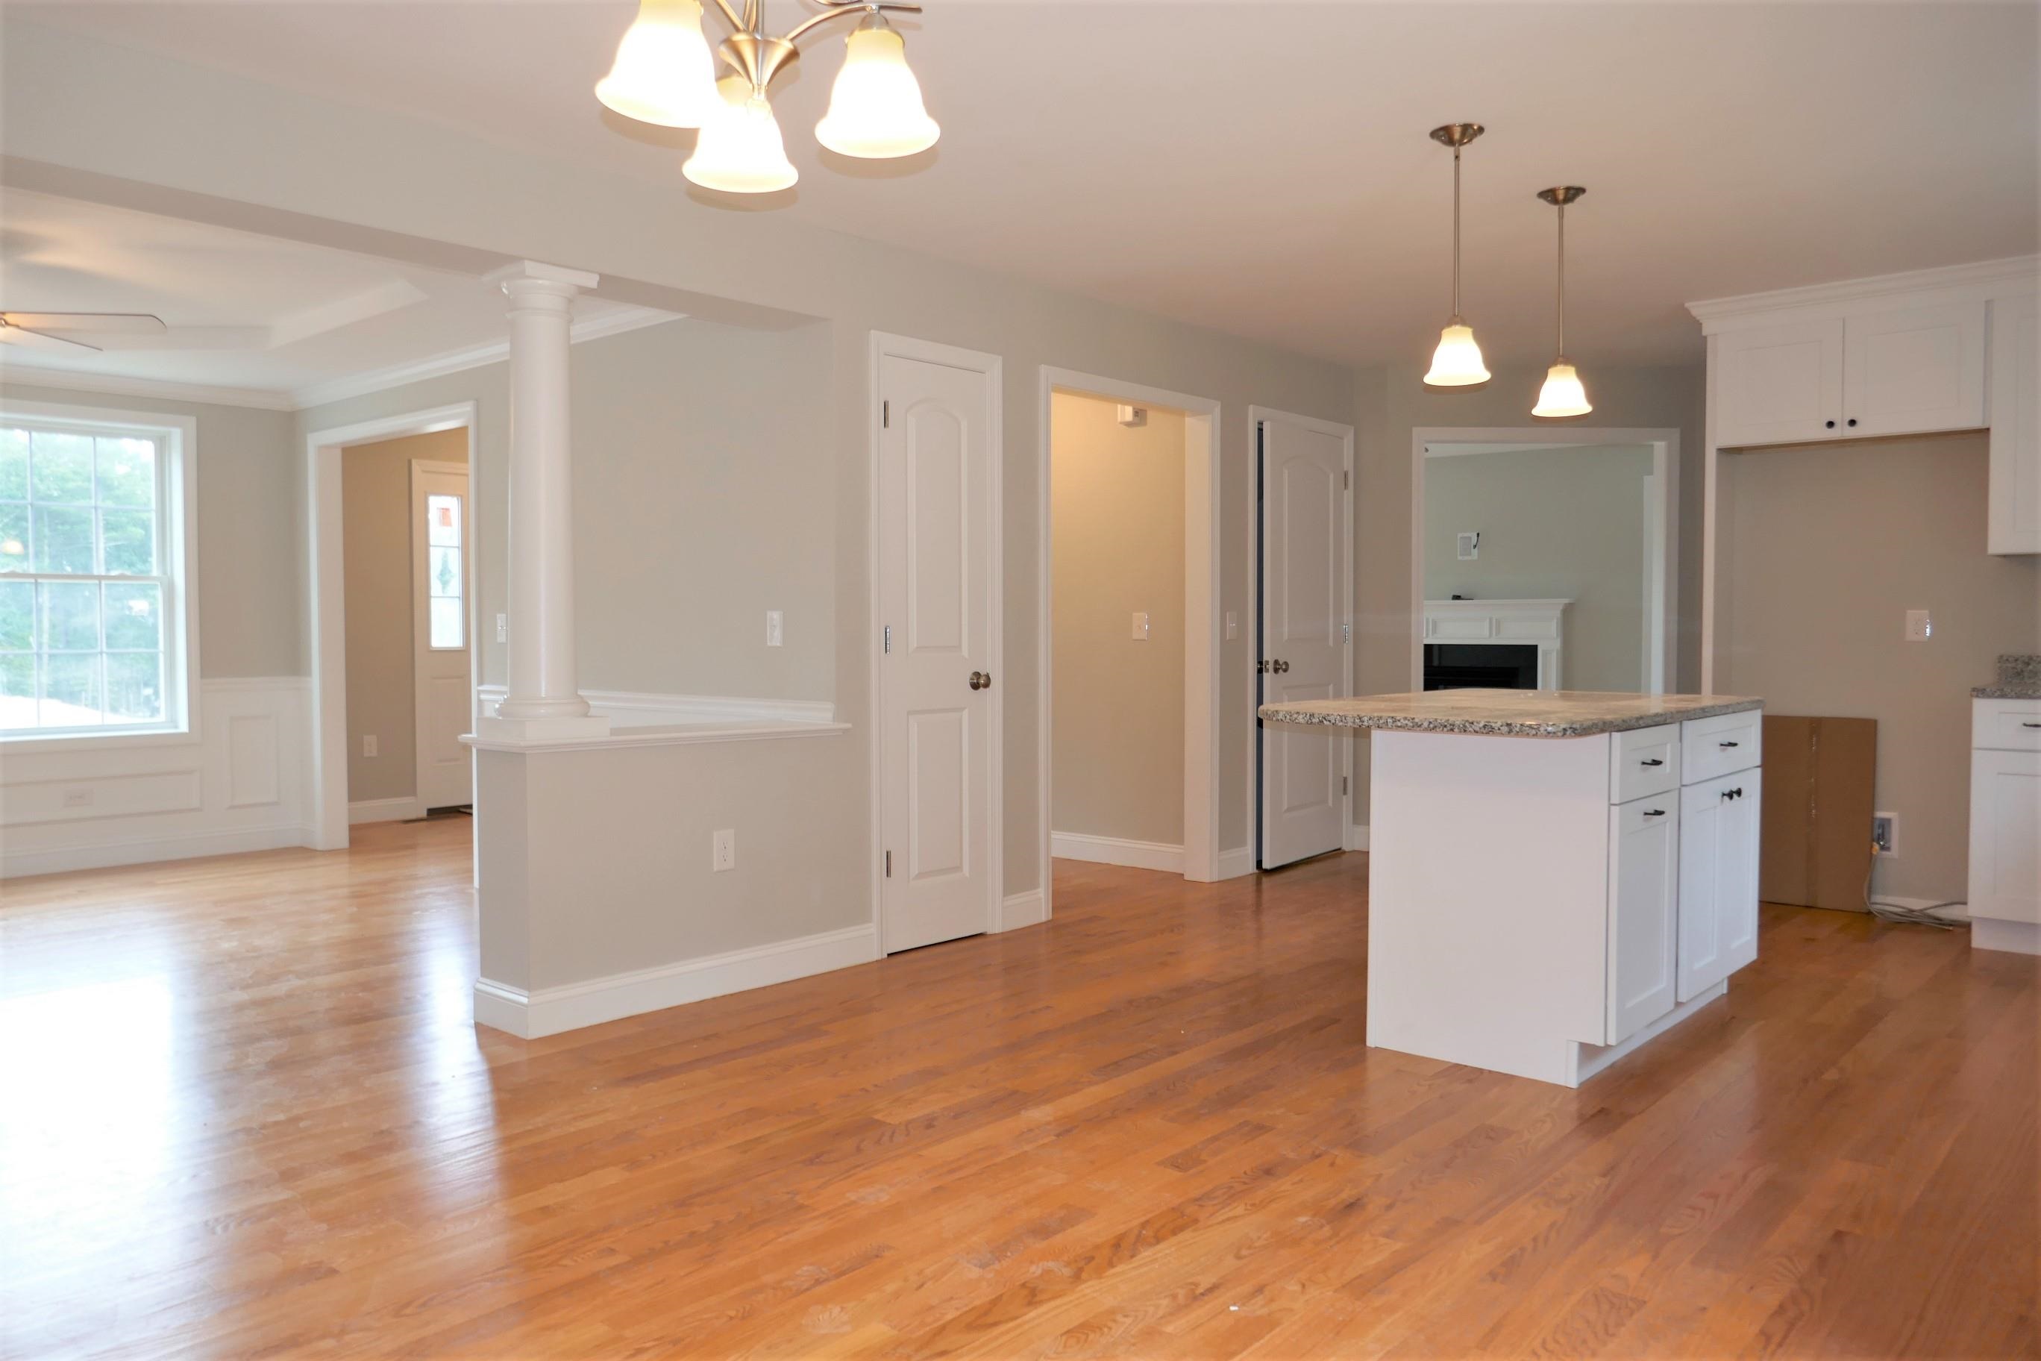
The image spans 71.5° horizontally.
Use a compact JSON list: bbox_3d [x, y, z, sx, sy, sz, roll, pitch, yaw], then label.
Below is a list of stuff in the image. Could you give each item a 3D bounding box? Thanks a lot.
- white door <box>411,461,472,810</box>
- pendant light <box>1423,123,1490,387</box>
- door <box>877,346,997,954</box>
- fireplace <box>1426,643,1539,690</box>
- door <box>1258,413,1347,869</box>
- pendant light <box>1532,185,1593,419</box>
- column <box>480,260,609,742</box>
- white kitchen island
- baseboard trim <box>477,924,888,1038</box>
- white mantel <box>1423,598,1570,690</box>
[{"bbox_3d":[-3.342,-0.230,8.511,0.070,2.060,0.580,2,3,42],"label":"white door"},{"bbox_3d":[1.159,-1.125,3.763,0.180,0.648,0.180,2,3,42],"label":"pendant light"},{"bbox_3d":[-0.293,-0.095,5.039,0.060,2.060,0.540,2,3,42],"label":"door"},{"bbox_3d":[3.473,0.204,11.076,1.220,0.965,0.300,2,3,42],"label":"fireplace"},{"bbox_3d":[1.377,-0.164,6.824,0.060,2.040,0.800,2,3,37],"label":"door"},{"bbox_3d":[1.634,-1.144,4.290,0.180,0.655,0.180,2,3,42],"label":"pendant light"},{"bbox_3d":[-1.355,-0.492,4.009,0.255,1.285,0.255,2,3,42],"label":"column"},{"bbox_3d":[1.446,0.516,4.036,0.880,0.914,1.580,2,3,42],"label":"white kitchen island"},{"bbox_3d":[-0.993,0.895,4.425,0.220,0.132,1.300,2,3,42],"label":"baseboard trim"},{"bbox_3d":[3.409,0.037,10.999,1.770,1.305,0.200,2,3,42],"label":"white mantel"}]

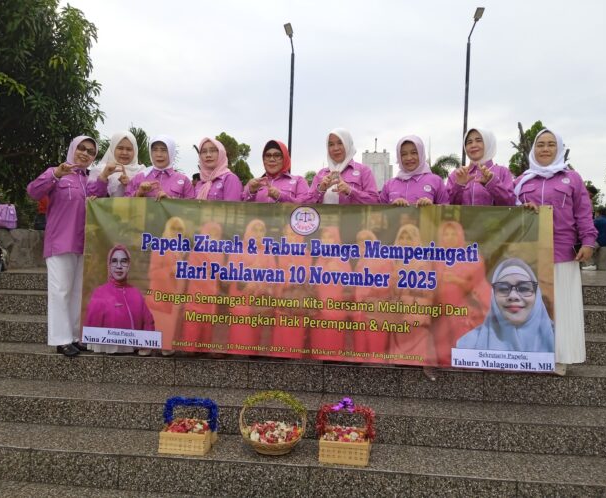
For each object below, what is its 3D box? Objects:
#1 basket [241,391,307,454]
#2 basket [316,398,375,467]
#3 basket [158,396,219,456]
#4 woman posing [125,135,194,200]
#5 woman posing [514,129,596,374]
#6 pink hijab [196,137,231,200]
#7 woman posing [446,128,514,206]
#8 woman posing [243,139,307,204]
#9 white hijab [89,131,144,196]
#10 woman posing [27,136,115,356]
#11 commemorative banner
[{"bbox_3d":[-0.162,0.926,2.902,0.340,0.318,0.320,1,0,5],"label":"basket"},{"bbox_3d":[0.222,0.938,2.816,0.290,0.307,0.200,1,0,5],"label":"basket"},{"bbox_3d":[-0.625,0.942,2.917,0.270,0.271,0.190,1,0,5],"label":"basket"},{"bbox_3d":[-0.989,-0.026,3.704,0.460,1.532,0.360,1,0,-14],"label":"woman posing"},{"bbox_3d":[1.590,0.009,3.395,0.480,1.546,0.360,1,0,25],"label":"woman posing"},{"bbox_3d":[-0.607,-0.542,3.663,0.230,0.451,0.270,1,0,15],"label":"pink hijab"},{"bbox_3d":[1.140,-0.003,3.449,0.460,1.554,0.360,1,0,12],"label":"woman posing"},{"bbox_3d":[-0.178,0.010,3.607,0.450,1.487,0.360,1,0,8],"label":"woman posing"},{"bbox_3d":[-1.319,-0.596,3.809,0.360,0.490,0.280,1,0,-15],"label":"white hijab"},{"bbox_3d":[-1.636,-0.034,3.782,0.520,1.528,0.400,1,0,-38],"label":"woman posing"},{"bbox_3d":[0.012,0.192,3.410,3.000,1.000,0.060,2,-3,8],"label":"commemorative banner"}]

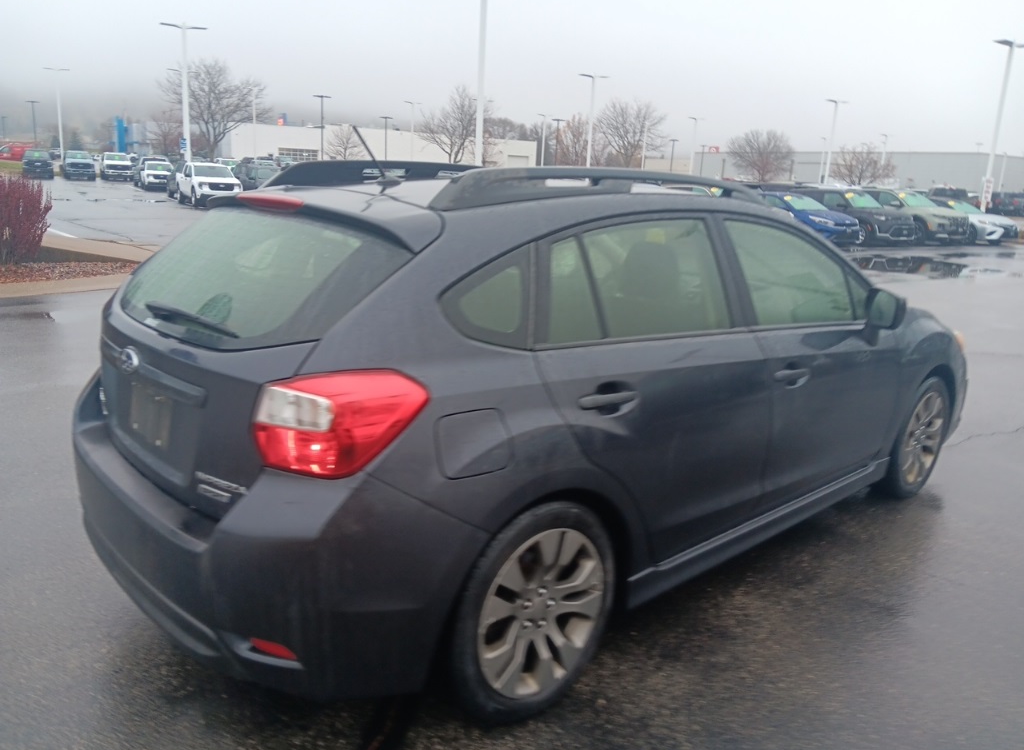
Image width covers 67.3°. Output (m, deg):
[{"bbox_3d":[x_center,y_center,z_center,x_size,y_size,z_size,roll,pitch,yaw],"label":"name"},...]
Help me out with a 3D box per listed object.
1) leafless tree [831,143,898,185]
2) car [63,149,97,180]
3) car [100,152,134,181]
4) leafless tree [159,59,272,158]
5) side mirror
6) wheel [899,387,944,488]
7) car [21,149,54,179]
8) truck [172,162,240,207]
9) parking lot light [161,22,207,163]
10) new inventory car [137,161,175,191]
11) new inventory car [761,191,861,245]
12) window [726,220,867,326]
[{"bbox_3d":[28.413,-15.856,62.000,4.690,5.400,4.690,8,13,24],"label":"leafless tree"},{"bbox_3d":[-30.824,-14.798,54.686,2.020,1.950,5.700,-5,16,-32],"label":"car"},{"bbox_3d":[-29.937,-15.781,58.421,2.060,1.970,5.850,-4,14,-30],"label":"car"},{"bbox_3d":[-25.441,-21.536,66.000,9.130,10.430,9.130,-2,13,-21],"label":"leafless tree"},{"bbox_3d":[1.485,-0.261,3.048,0.115,0.165,0.175,-8,16,-42],"label":"side mirror"},{"bbox_3d":[1.986,0.294,3.855,0.465,0.465,0.180,-9,18,-42],"label":"wheel"},{"bbox_3d":[-34.362,-15.216,55.770,2.050,1.920,5.600,-5,14,-31],"label":"car"},{"bbox_3d":[-12.866,-8.115,32.718,1.880,1.760,5.100,-5,16,-32],"label":"truck"},{"bbox_3d":[-15.298,-12.285,36.331,2.050,8.050,0.400,-4,15,-23],"label":"parking lot light"},{"bbox_3d":[-23.205,-12.986,50.330,1.920,1.750,5.050,-5,14,-31],"label":"new inventory car"},{"bbox_3d":[8.424,-4.961,24.011,1.800,1.435,4.640,-5,15,-26],"label":"new inventory car"},{"bbox_3d":[1.107,-0.381,2.925,0.890,0.410,0.060,-10,0,-41],"label":"window"}]

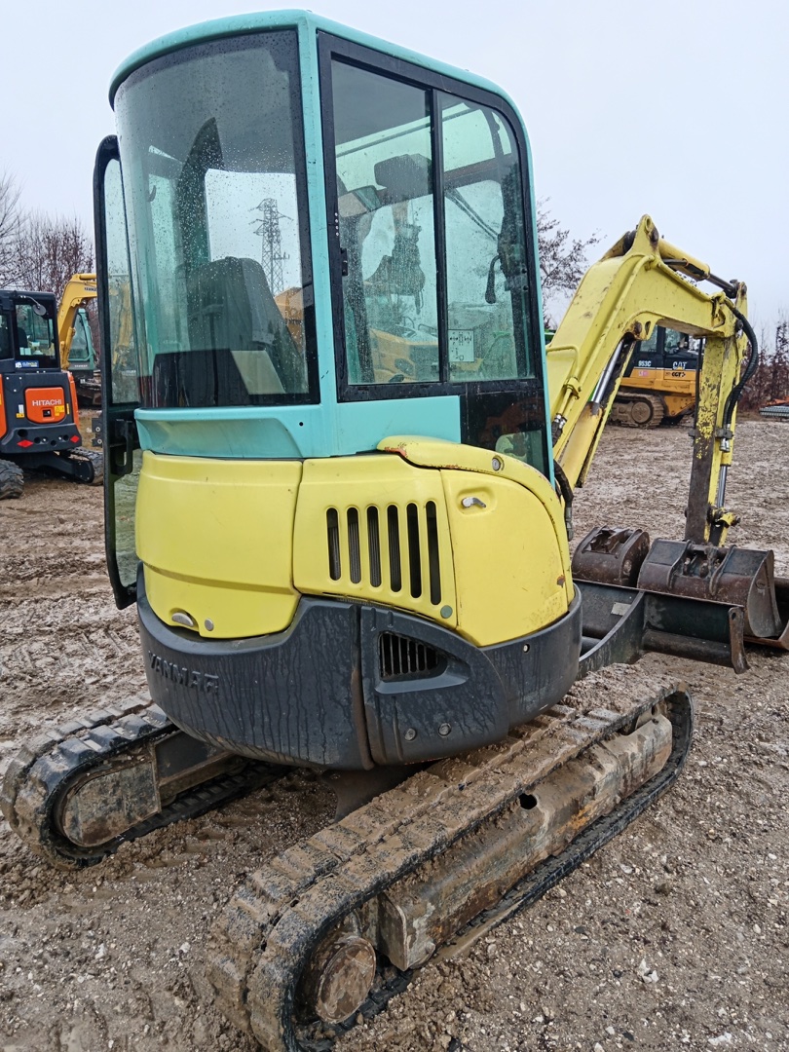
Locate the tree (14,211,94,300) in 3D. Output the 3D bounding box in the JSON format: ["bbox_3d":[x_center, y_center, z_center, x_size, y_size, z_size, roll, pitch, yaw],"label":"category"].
[{"bbox_3d":[-11.988,-7.747,28.639,3.200,6.800,3.200,-6,13,-21],"label":"tree"}]

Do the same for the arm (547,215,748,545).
[{"bbox_3d":[1.264,-0.570,4.050,0.323,1.798,1.919,10,17,42],"label":"arm"}]

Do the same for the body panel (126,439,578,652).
[{"bbox_3d":[-0.175,-0.013,2.550,1.192,0.616,0.990,10,17,42],"label":"body panel"}]

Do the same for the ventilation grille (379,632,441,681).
[{"bbox_3d":[0.040,0.348,2.198,0.167,0.131,0.040,-3,12,-12],"label":"ventilation grille"}]

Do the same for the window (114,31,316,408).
[{"bbox_3d":[-0.563,-0.762,2.219,0.889,0.848,0.242,10,17,42],"label":"window"}]

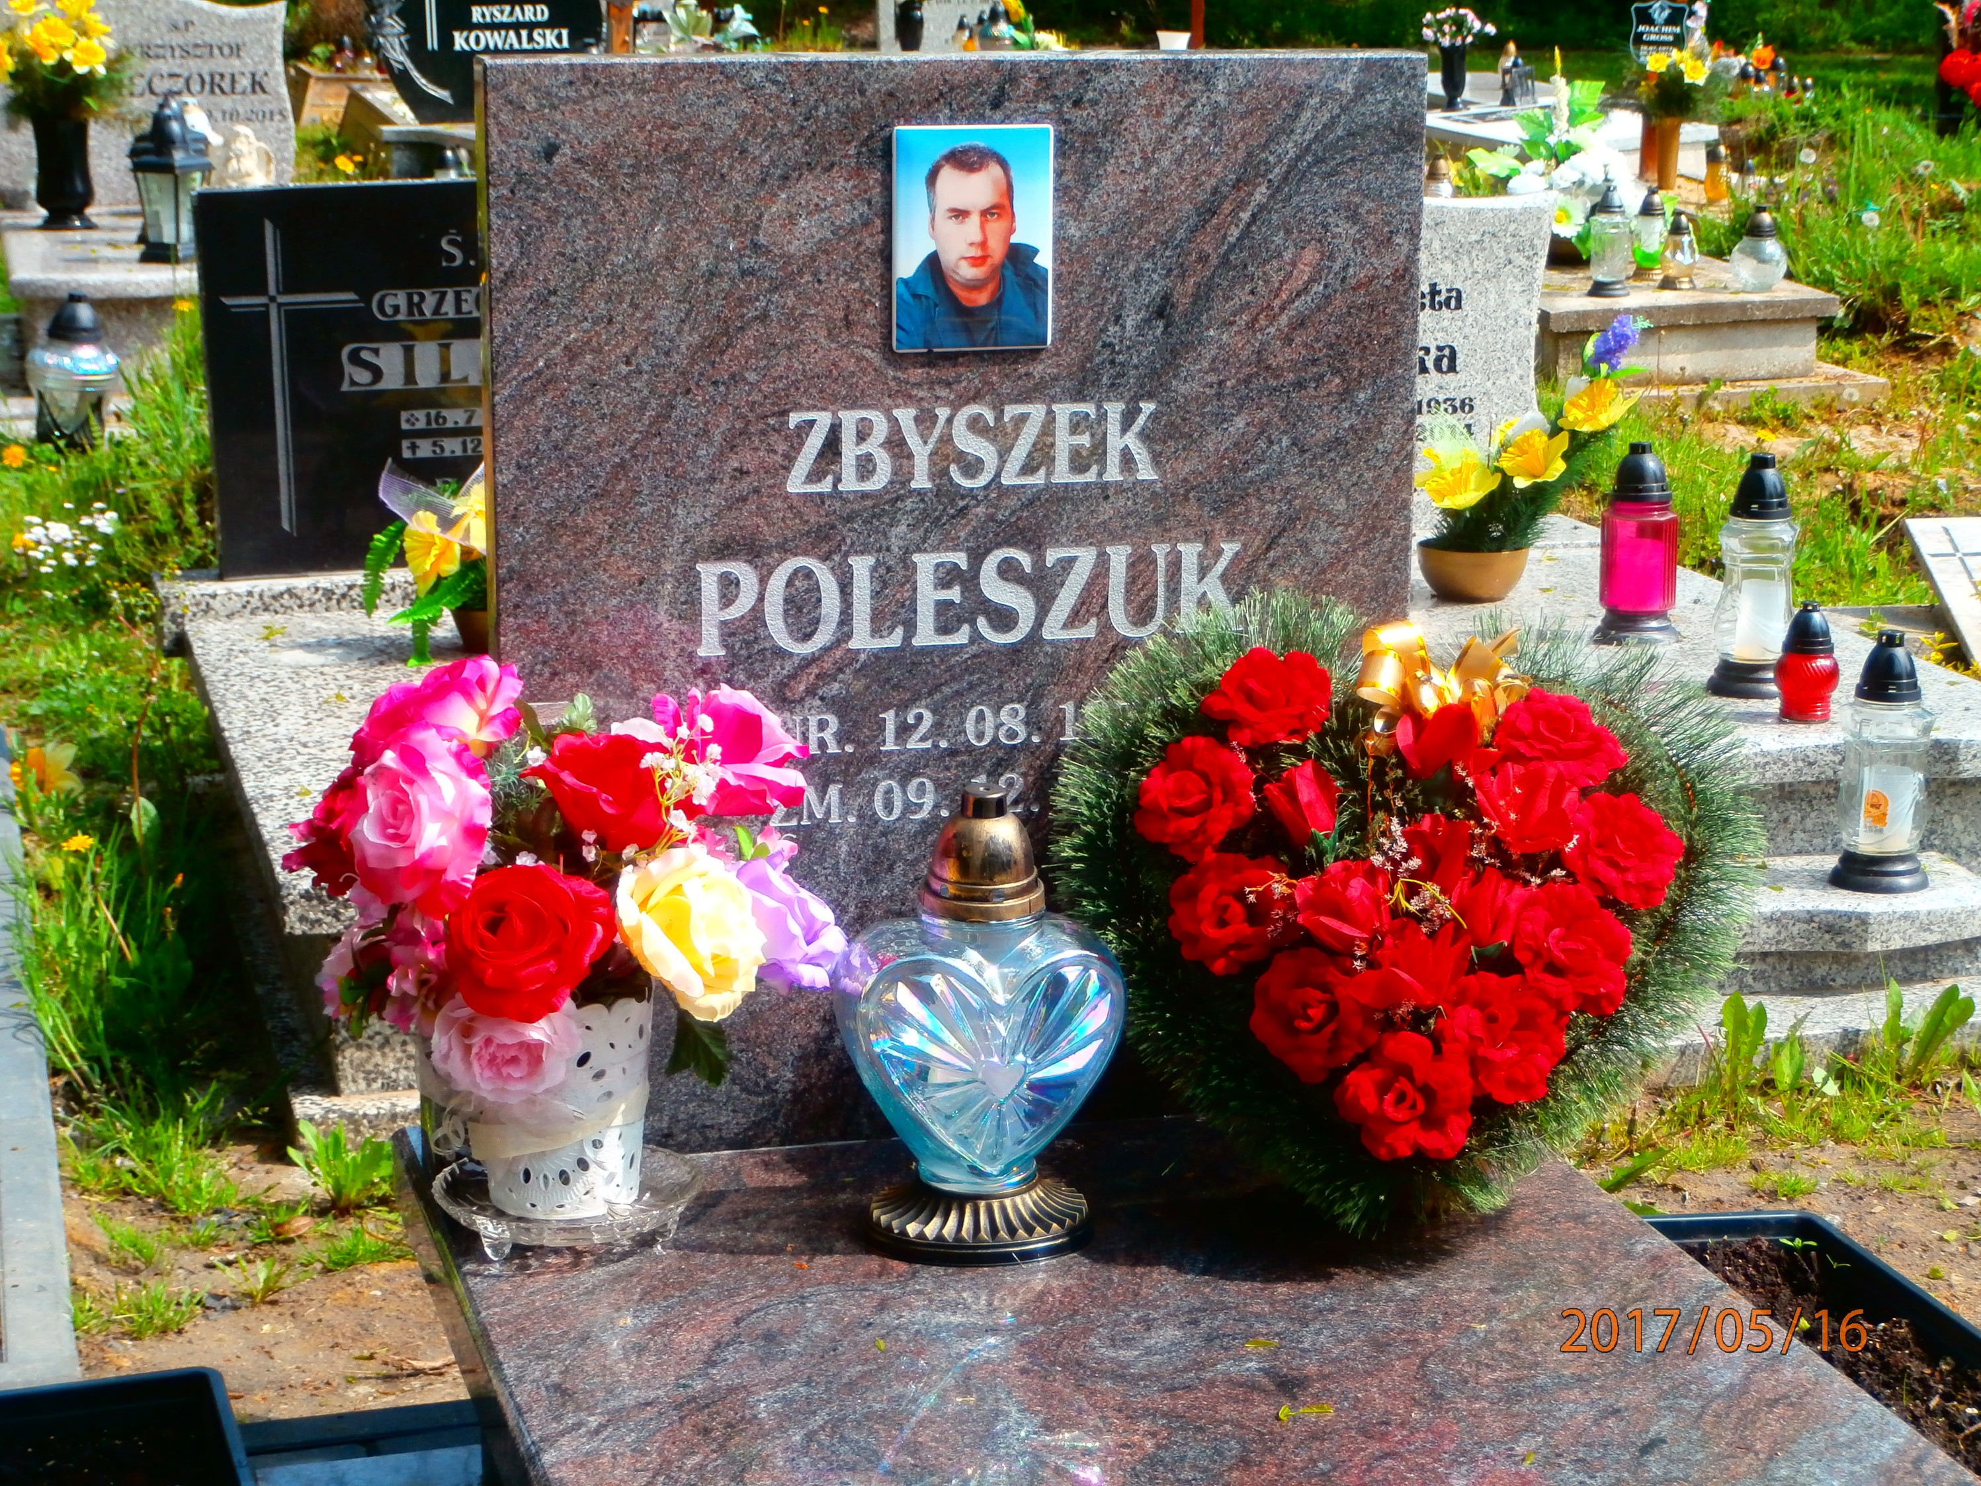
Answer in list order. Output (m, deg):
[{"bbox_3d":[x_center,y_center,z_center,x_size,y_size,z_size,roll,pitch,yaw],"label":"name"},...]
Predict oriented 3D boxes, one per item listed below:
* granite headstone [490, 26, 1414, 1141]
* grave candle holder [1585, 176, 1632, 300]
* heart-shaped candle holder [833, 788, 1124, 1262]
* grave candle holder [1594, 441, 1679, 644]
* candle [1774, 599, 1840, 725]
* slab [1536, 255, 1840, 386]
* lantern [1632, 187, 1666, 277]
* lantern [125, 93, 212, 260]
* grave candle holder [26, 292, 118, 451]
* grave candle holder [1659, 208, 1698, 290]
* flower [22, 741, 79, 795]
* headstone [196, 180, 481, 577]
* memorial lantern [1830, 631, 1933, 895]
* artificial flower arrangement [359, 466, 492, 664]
[{"bbox_3d":[-0.022,-0.095,2.702,0.650,0.748,0.053,-3,13,-15],"label":"granite headstone"},{"bbox_3d":[1.637,-1.338,10.282,0.118,0.295,0.118,-3,12,-15],"label":"grave candle holder"},{"bbox_3d":[-0.006,0.178,2.574,0.192,0.298,0.147,-3,13,-15],"label":"heart-shaped candle holder"},{"bbox_3d":[0.797,-0.250,4.775,0.107,0.232,0.107,-3,13,-15],"label":"grave candle holder"},{"bbox_3d":[1.004,-0.102,4.768,0.080,0.143,0.080,-3,12,-15],"label":"candle"},{"bbox_3d":[1.643,-1.208,10.845,0.884,0.230,1.500,-3,12,-15],"label":"slab"},{"bbox_3d":[1.571,-1.221,9.278,0.080,0.202,0.080,-3,13,-15],"label":"lantern"},{"bbox_3d":[-1.740,-1.201,8.264,0.135,0.331,0.135,8,15,32],"label":"lantern"},{"bbox_3d":[-1.858,-0.755,7.867,0.180,0.301,0.180,-3,13,-15],"label":"grave candle holder"},{"bbox_3d":[1.848,-1.330,10.417,0.108,0.215,0.108,-3,12,-15],"label":"grave candle holder"},{"bbox_3d":[-1.293,0.035,5.350,0.082,0.076,0.065,-5,13,-21],"label":"flower"},{"bbox_3d":[-0.780,-0.510,5.404,0.600,0.527,0.070,-4,13,-15],"label":"headstone"},{"bbox_3d":[0.962,0.018,4.190,0.107,0.274,0.107,-3,13,-15],"label":"memorial lantern"},{"bbox_3d":[-0.672,-0.253,5.130,0.330,0.280,0.270,-3,12,-15],"label":"artificial flower arrangement"}]

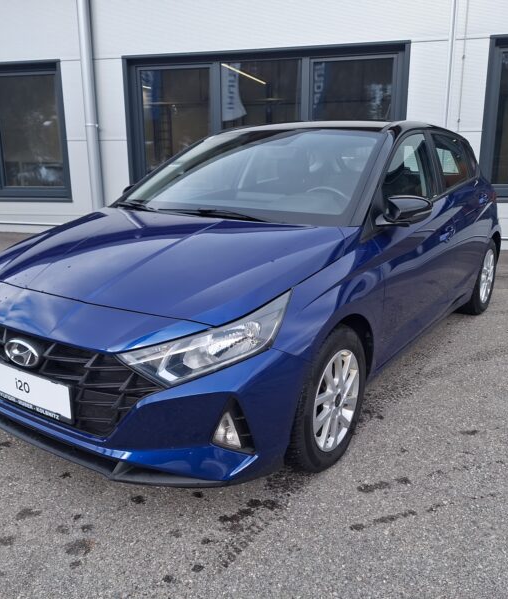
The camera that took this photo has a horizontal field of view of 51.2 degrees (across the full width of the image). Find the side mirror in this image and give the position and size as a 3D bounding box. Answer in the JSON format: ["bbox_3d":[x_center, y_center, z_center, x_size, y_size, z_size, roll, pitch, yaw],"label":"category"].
[{"bbox_3d":[0.657,-0.388,2.317,0.235,0.145,0.170,10,18,34],"label":"side mirror"}]

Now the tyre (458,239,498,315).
[{"bbox_3d":[1.742,-0.184,4.160,0.190,0.612,0.612,10,18,34],"label":"tyre"}]

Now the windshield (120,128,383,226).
[{"bbox_3d":[0.024,-0.707,2.878,1.420,0.150,1.000,10,44,34],"label":"windshield"}]

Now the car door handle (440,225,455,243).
[{"bbox_3d":[1.096,-0.367,2.993,0.055,0.065,0.230,10,18,34],"label":"car door handle"}]

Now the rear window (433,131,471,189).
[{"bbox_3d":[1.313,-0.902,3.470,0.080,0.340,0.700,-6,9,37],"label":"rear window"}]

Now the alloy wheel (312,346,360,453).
[{"bbox_3d":[0.278,0.390,2.115,0.140,0.410,0.410,10,18,34],"label":"alloy wheel"}]

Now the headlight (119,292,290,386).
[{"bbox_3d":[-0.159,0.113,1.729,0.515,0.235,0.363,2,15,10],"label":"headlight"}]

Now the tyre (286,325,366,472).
[{"bbox_3d":[0.264,0.390,2.126,0.190,0.612,0.612,10,18,34],"label":"tyre"}]

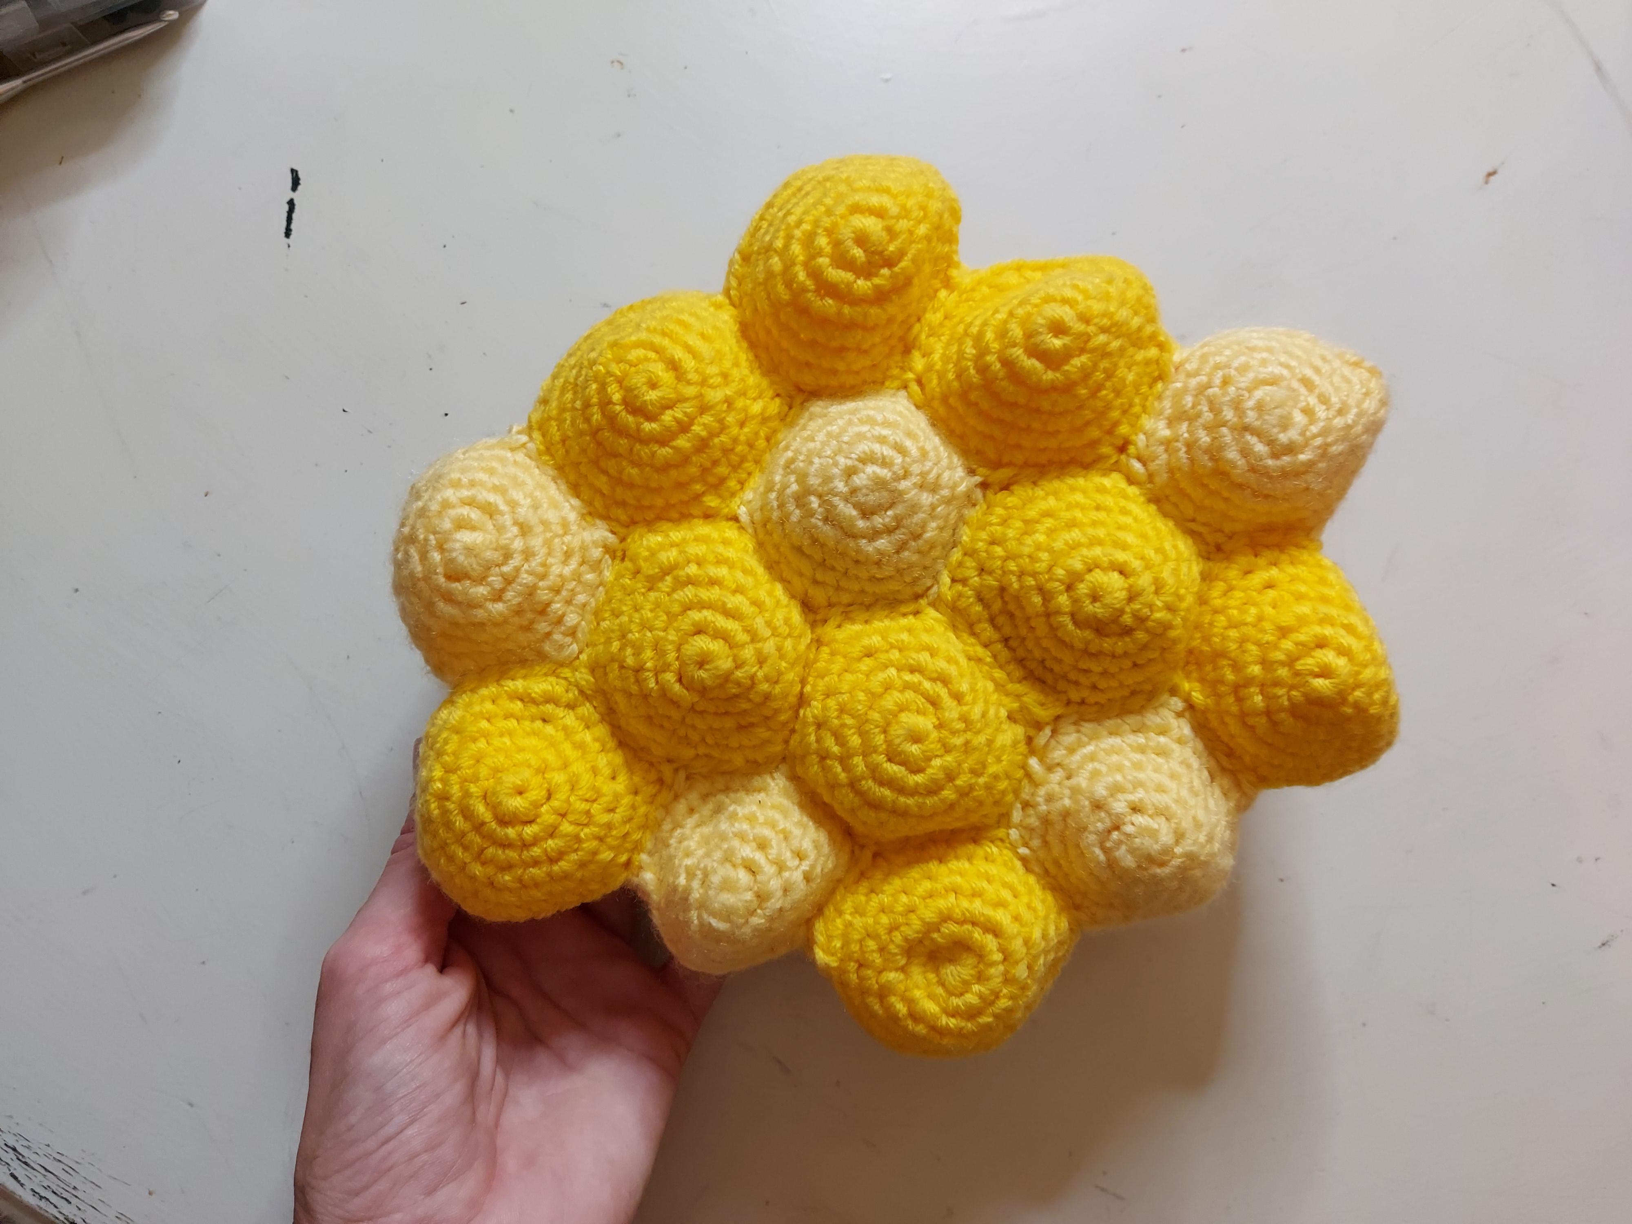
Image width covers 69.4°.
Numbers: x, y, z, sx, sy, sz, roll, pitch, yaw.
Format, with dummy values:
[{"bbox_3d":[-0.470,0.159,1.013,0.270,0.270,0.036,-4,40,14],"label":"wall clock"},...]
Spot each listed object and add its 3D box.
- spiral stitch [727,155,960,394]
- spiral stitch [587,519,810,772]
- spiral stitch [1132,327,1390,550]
[{"bbox_3d":[0.007,-0.083,0.292,0.057,0.037,0.058,0,84,-5],"label":"spiral stitch"},{"bbox_3d":[-0.028,0.009,0.290,0.056,0.036,0.061,0,92,-6],"label":"spiral stitch"},{"bbox_3d":[0.109,-0.043,0.292,0.059,0.037,0.056,0,87,-2],"label":"spiral stitch"}]

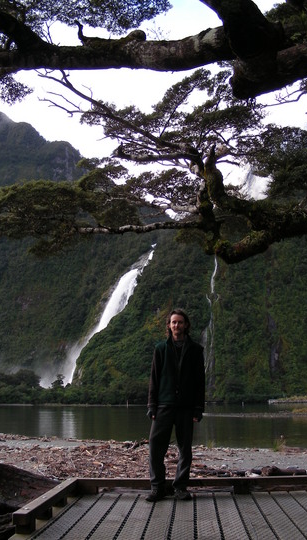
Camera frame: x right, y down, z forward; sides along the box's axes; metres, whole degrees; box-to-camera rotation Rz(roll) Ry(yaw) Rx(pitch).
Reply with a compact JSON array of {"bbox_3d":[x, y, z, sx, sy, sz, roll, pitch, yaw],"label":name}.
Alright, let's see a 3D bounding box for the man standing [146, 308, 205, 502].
[{"bbox_3d":[0.216,1.270,5.760,0.550,1.800,0.360,-1,-12,5],"label":"man standing"}]

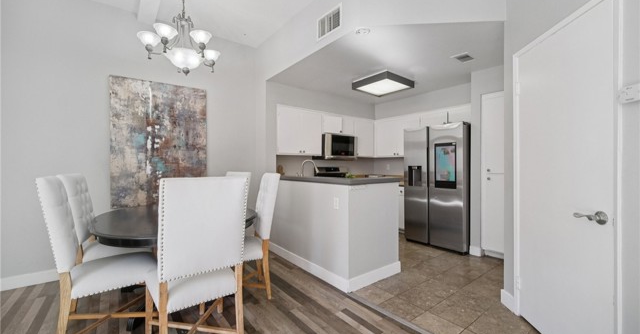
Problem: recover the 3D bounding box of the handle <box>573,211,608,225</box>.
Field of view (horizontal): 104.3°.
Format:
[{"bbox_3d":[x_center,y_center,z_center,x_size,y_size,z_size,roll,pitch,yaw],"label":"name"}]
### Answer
[{"bbox_3d":[1.470,0.274,1.356,0.060,0.073,0.145,0,0,8],"label":"handle"}]

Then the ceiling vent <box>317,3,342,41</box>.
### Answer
[{"bbox_3d":[0.093,-1.462,2.530,0.020,0.224,0.392,0,0,-37],"label":"ceiling vent"}]

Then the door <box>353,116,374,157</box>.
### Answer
[{"bbox_3d":[0.862,-0.558,4.856,0.550,0.745,0.035,-1,0,-39],"label":"door"}]

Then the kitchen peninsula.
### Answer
[{"bbox_3d":[0.042,0.650,3.245,0.834,1.060,1.788,0,0,-37],"label":"kitchen peninsula"}]

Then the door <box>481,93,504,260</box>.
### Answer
[{"bbox_3d":[2.265,0.065,3.045,0.040,1.990,0.470,-1,0,-39],"label":"door"}]

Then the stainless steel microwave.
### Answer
[{"bbox_3d":[0.272,-0.357,4.588,0.758,0.425,0.410,0,0,-37],"label":"stainless steel microwave"}]

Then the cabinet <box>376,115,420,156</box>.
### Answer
[{"bbox_3d":[1.595,-0.571,4.861,0.320,0.768,0.955,0,0,-37],"label":"cabinet"}]

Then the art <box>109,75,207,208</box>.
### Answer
[{"bbox_3d":[-2.007,-0.290,3.178,1.030,1.530,0.040,0,0,-37],"label":"art"}]

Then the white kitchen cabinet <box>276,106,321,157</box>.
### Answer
[{"bbox_3d":[-0.409,-0.568,4.191,0.870,0.770,0.320,0,0,-37],"label":"white kitchen cabinet"}]

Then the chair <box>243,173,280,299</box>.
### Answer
[{"bbox_3d":[-0.751,0.620,2.284,0.635,1.100,0.500,0,0,-23],"label":"chair"}]

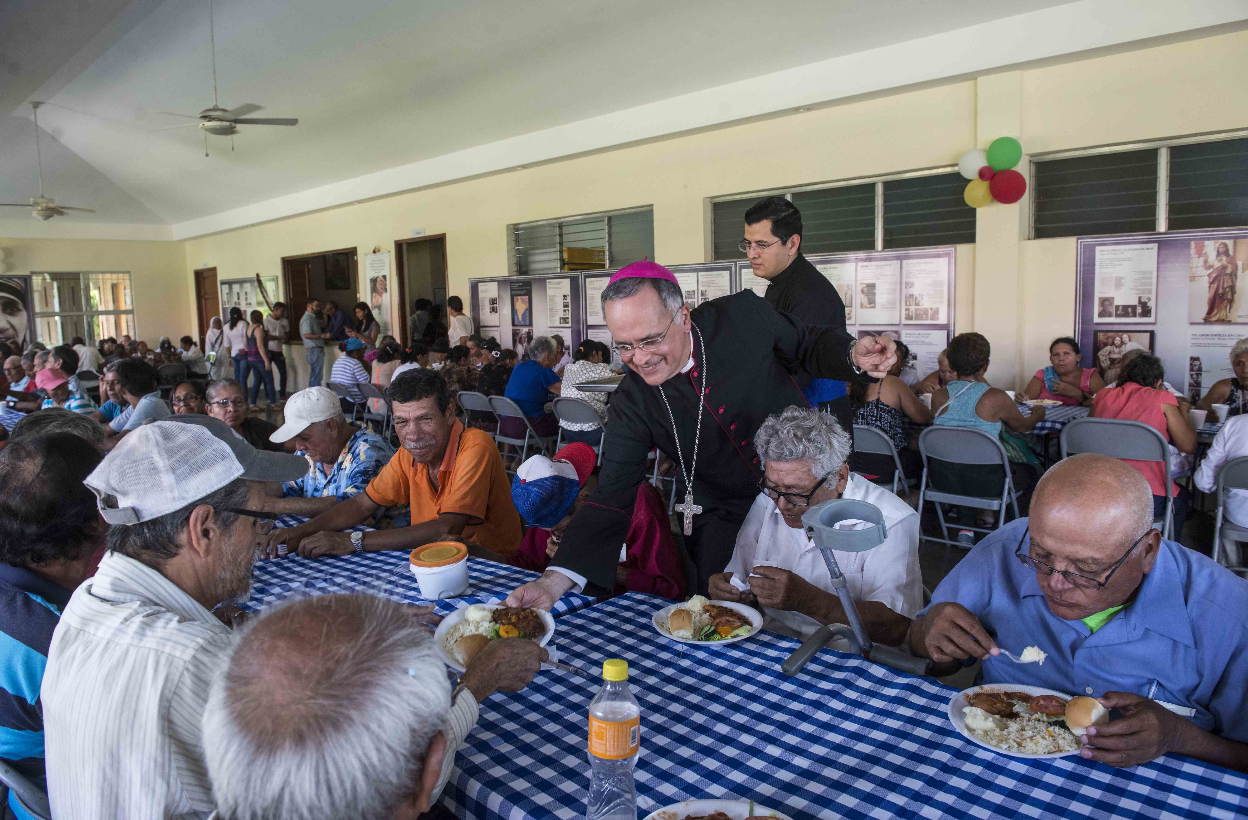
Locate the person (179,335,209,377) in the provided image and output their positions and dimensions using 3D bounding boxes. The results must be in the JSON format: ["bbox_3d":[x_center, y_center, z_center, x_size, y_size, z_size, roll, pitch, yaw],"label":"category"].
[{"bbox_3d":[-6.916,-0.596,13.400,0.650,1.200,0.480,-3,7,-15],"label":"person"}]

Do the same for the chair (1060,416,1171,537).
[{"bbox_3d":[2.587,0.434,4.314,0.475,0.770,0.480,4,9,39],"label":"chair"}]

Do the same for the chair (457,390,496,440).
[{"bbox_3d":[-1.151,0.195,7.175,0.457,0.760,0.492,5,10,43],"label":"chair"}]

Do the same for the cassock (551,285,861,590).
[{"bbox_3d":[0.273,0.421,1.990,0.700,1.370,0.700,1,8,24],"label":"cassock"}]

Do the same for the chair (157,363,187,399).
[{"bbox_3d":[-7.303,-0.357,13.340,0.465,0.760,0.480,-8,9,-42],"label":"chair"}]

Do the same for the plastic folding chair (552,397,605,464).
[{"bbox_3d":[-0.262,0.271,6.348,0.457,0.760,0.492,4,9,38],"label":"plastic folding chair"}]

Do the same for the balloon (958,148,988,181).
[{"bbox_3d":[2.650,-1.859,6.308,0.235,0.235,0.235,5,10,42],"label":"balloon"}]

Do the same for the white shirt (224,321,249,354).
[{"bbox_3d":[-6.249,-1.162,13.400,0.400,0.560,0.260,-1,7,5],"label":"white shirt"}]

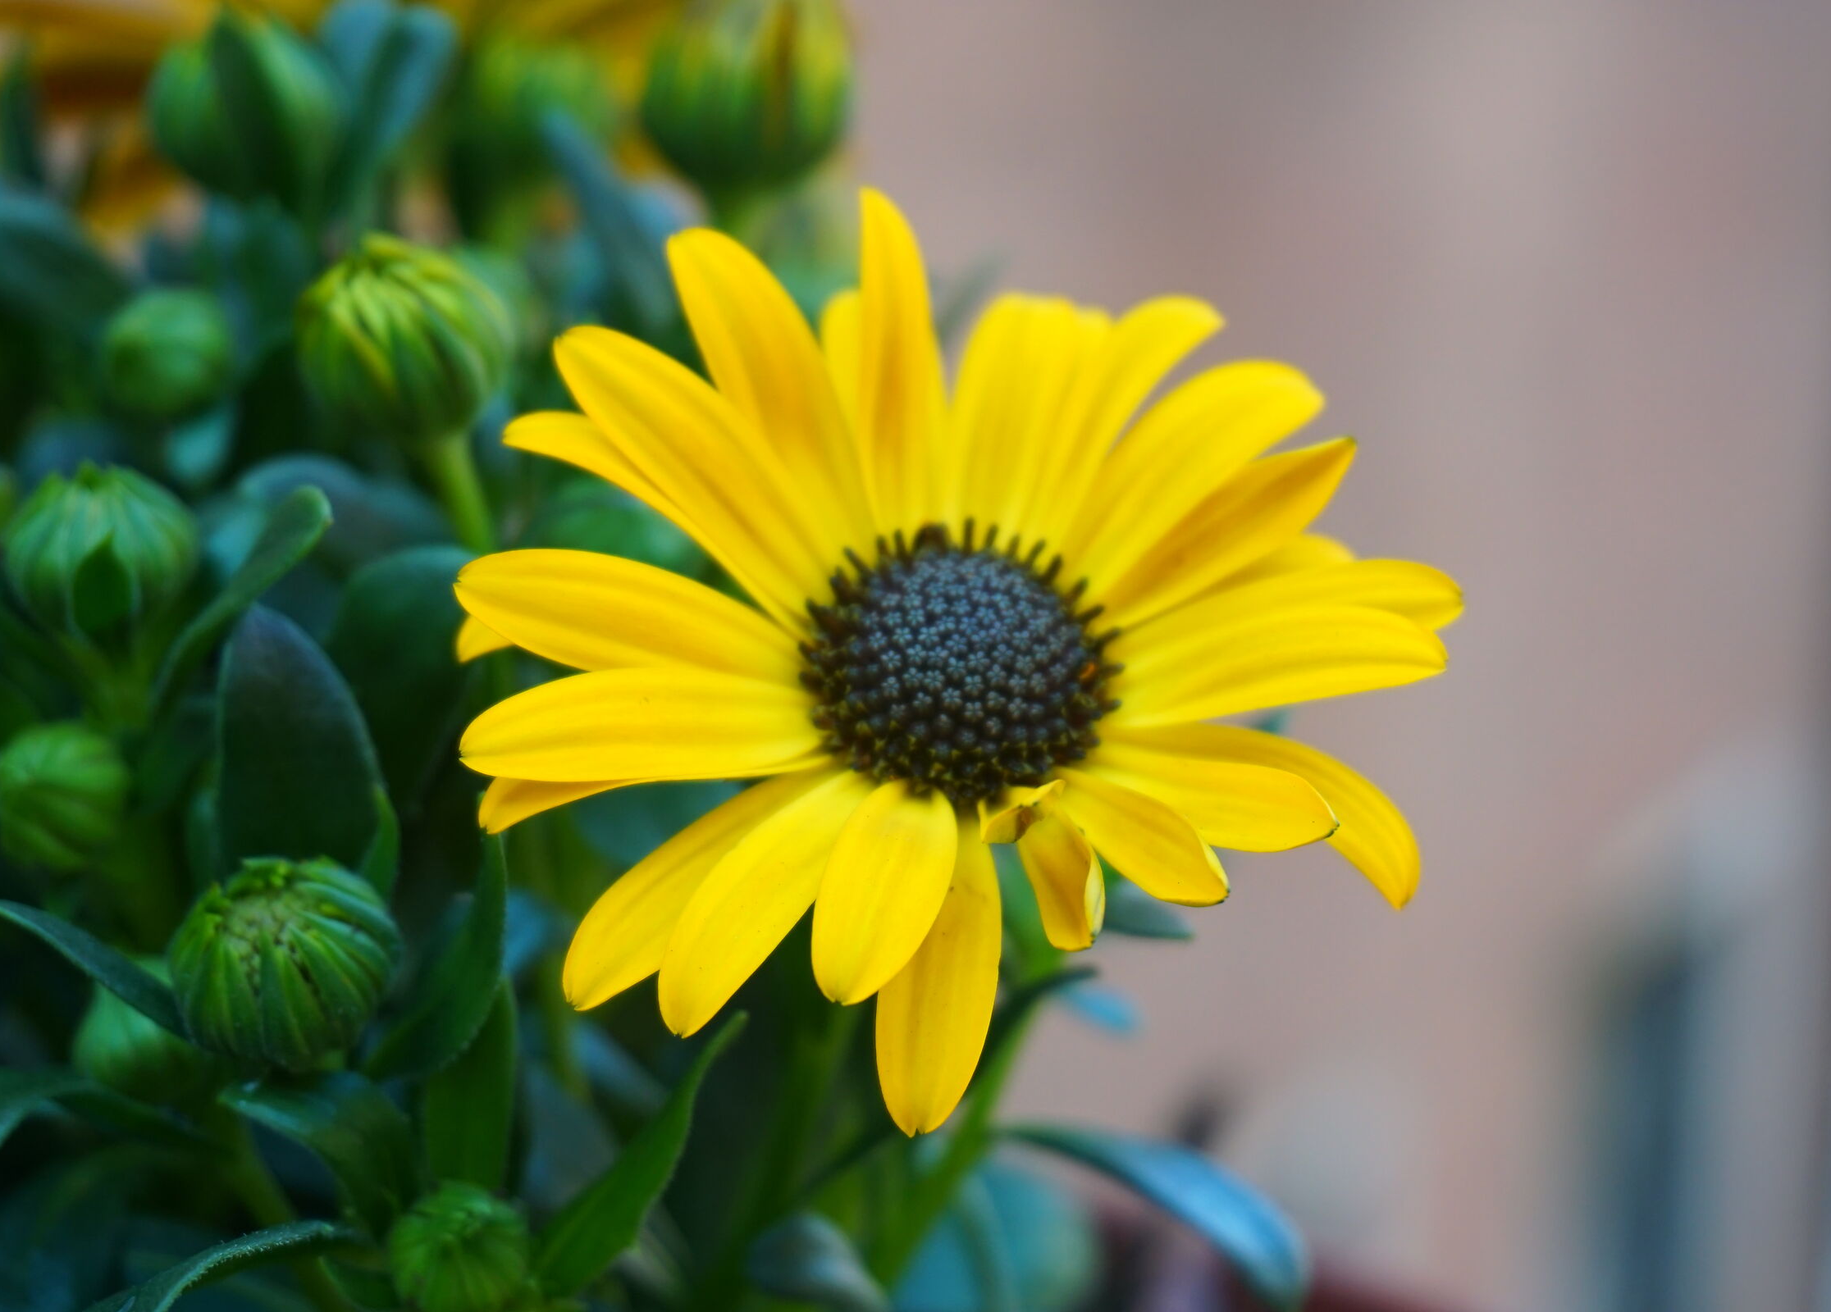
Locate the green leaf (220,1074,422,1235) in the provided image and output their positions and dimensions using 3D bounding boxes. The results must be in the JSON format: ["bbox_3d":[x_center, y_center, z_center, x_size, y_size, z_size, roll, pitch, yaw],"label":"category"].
[{"bbox_3d":[-0.042,0.035,0.280,0.016,0.009,0.012,-18,42,-42],"label":"green leaf"}]

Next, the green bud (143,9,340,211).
[{"bbox_3d":[-0.055,-0.045,0.328,0.015,0.016,0.015,0,14,0],"label":"green bud"}]

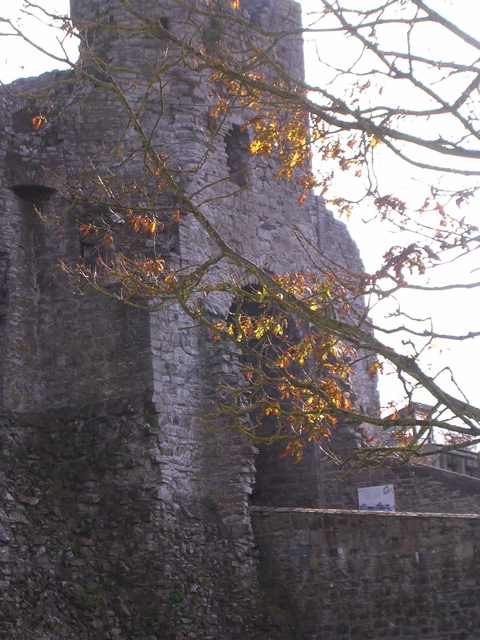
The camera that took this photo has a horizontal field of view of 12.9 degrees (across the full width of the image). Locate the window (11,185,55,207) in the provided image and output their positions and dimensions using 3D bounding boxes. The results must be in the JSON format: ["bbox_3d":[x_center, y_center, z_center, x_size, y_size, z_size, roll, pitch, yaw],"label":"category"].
[{"bbox_3d":[-3.925,-2.356,40.240,0.815,0.336,0.300,1,-12,-4],"label":"window"}]

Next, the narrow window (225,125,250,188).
[{"bbox_3d":[-0.047,-3.179,41.378,0.250,1.153,0.590,-8,-14,34],"label":"narrow window"}]

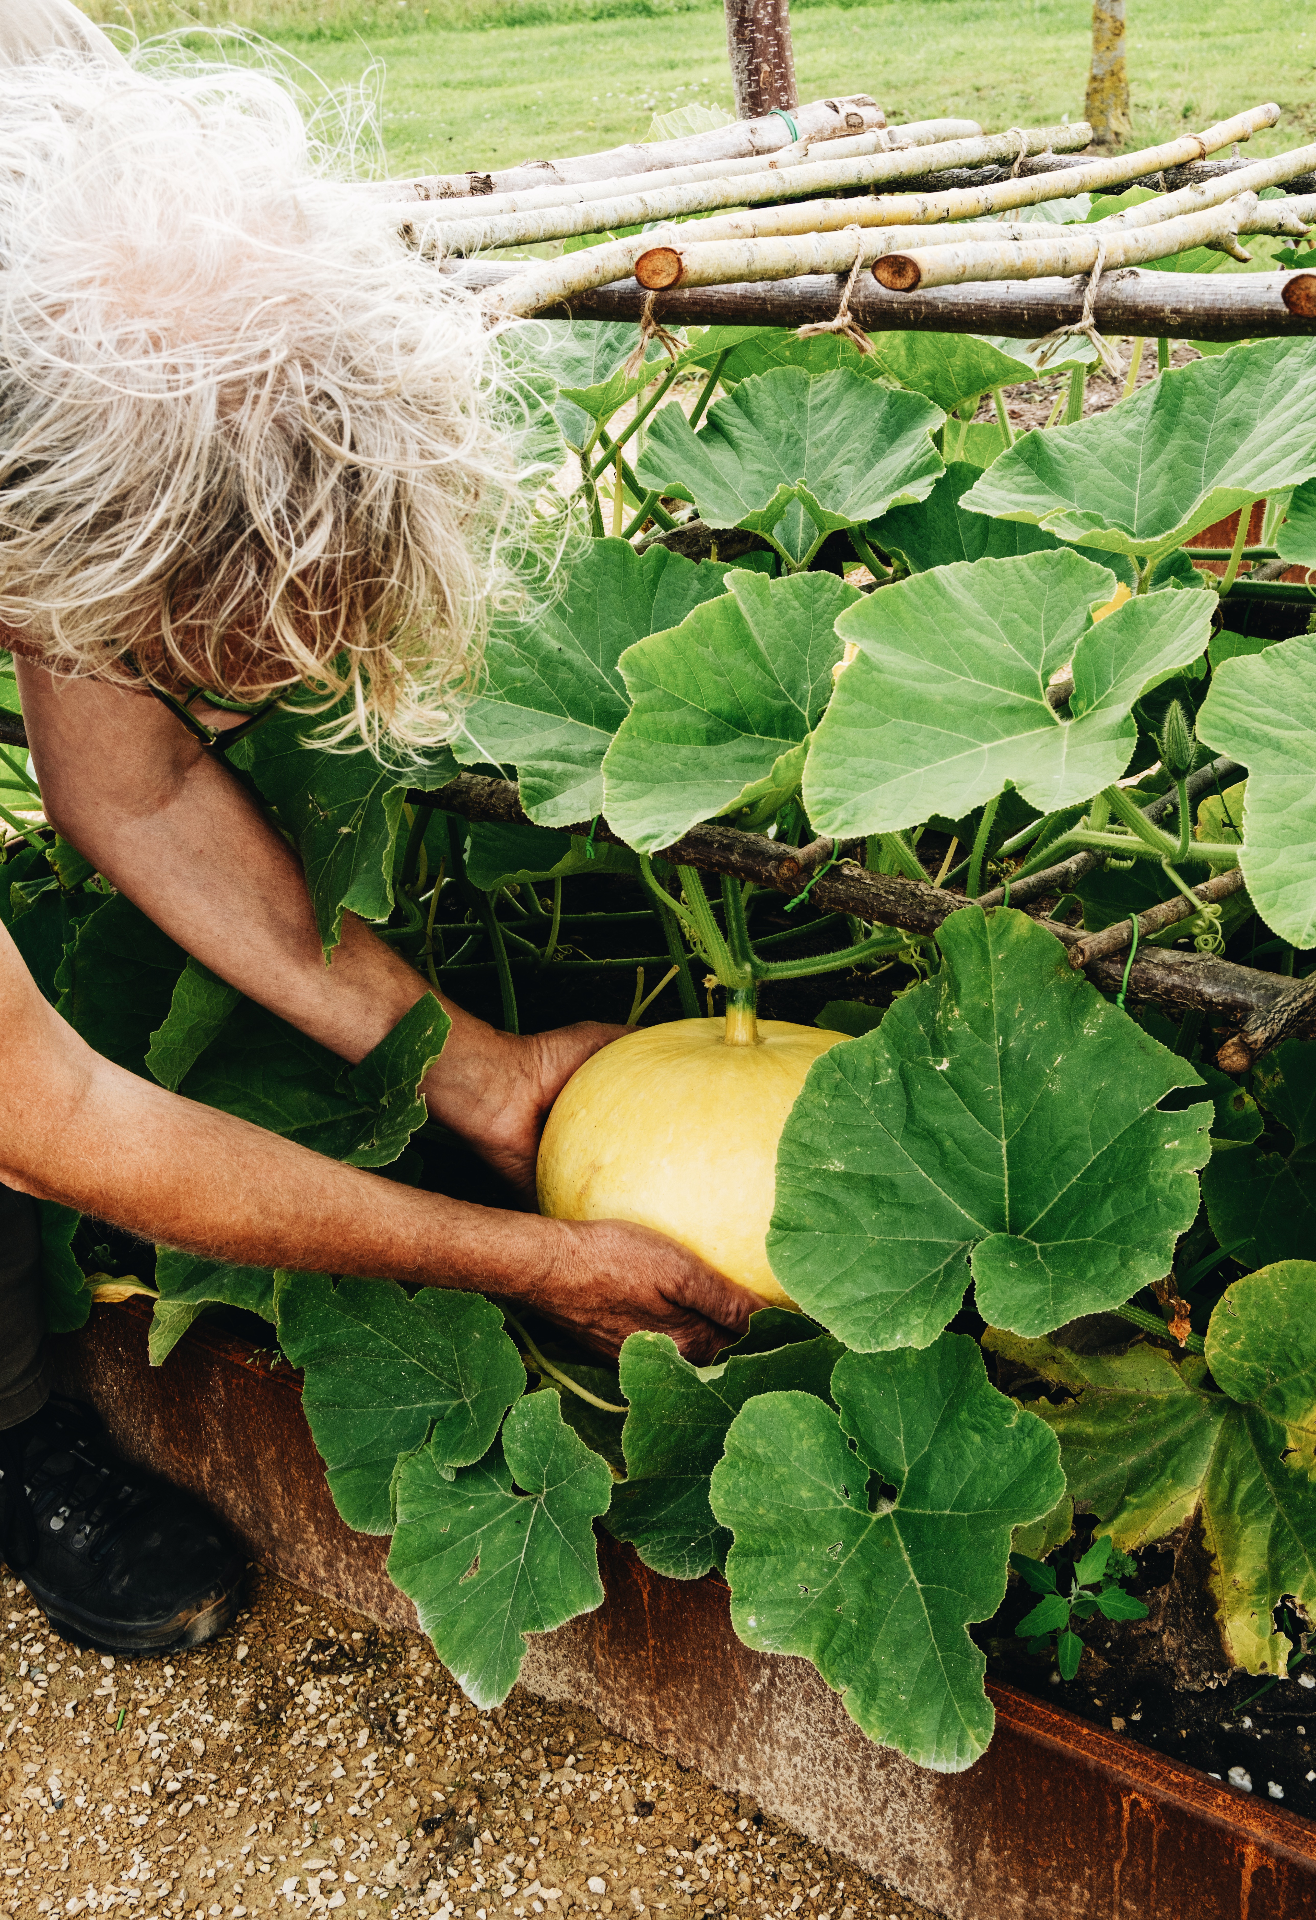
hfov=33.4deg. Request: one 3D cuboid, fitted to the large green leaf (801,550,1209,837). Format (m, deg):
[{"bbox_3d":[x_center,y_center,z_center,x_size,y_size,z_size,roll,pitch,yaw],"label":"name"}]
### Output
[{"bbox_3d":[0.256,-0.194,1.600,0.295,0.090,0.230,-6,62,2],"label":"large green leaf"}]

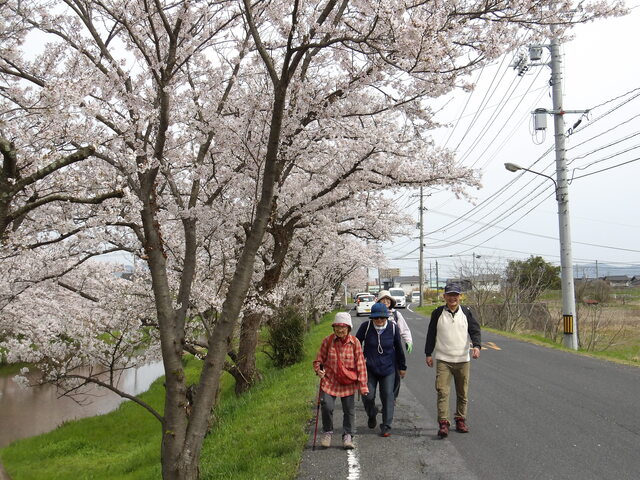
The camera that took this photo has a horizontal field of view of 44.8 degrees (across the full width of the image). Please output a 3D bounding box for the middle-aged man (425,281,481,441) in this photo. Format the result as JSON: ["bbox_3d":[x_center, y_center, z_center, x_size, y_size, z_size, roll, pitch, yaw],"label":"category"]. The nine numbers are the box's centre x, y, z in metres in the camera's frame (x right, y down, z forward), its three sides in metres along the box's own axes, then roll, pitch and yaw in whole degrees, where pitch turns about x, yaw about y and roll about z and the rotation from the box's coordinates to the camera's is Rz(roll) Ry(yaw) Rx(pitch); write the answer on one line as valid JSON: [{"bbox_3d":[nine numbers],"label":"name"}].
[{"bbox_3d":[1.476,1.326,8.703,0.600,1.730,0.500,0,-4,6],"label":"middle-aged man"}]

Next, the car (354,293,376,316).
[{"bbox_3d":[3.493,4.735,56.546,1.480,1.520,3.400,0,-3,3],"label":"car"}]

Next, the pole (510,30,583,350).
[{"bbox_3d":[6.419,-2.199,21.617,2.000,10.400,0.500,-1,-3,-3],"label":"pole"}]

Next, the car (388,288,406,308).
[{"bbox_3d":[7.603,5.620,75.558,1.600,1.890,3.800,0,-3,2],"label":"car"}]

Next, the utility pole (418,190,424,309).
[{"bbox_3d":[10.065,0.735,77.359,0.450,11.800,0.450,0,-3,0],"label":"utility pole"}]

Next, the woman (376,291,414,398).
[{"bbox_3d":[0.924,1.507,10.449,0.580,1.610,0.450,0,-3,3],"label":"woman"}]

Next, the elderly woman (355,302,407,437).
[{"bbox_3d":[0.693,1.443,8.796,0.570,1.500,0.520,0,-3,3],"label":"elderly woman"}]

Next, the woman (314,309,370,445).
[{"bbox_3d":[0.216,1.461,8.243,0.570,1.420,0.480,0,-4,6],"label":"woman"}]

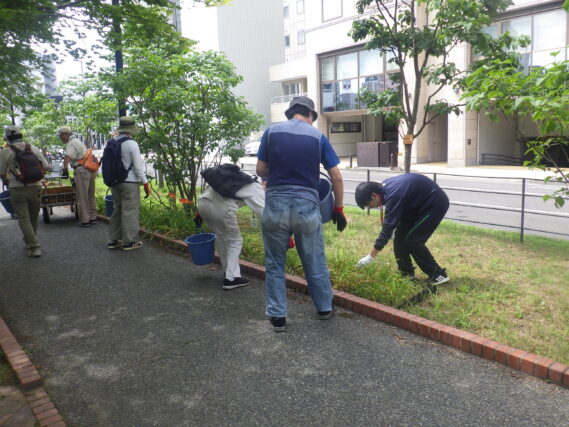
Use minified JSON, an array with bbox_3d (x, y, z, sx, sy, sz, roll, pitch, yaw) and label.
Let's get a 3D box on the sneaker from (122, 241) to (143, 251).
[{"bbox_3d":[-2.004,0.422,6.070,0.105,0.110,0.275,7,12,42],"label":"sneaker"}]

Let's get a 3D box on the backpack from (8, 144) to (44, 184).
[{"bbox_3d":[-3.206,-0.599,5.742,0.220,0.450,0.310,-1,13,45],"label":"backpack"}]

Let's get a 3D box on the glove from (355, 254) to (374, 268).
[{"bbox_3d":[0.713,0.432,4.100,0.210,0.085,0.110,-26,21,-30],"label":"glove"}]

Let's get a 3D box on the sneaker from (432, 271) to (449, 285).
[{"bbox_3d":[1.357,0.567,4.074,0.270,0.110,0.100,-8,11,-36],"label":"sneaker"}]

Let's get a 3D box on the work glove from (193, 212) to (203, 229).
[{"bbox_3d":[-0.870,0.070,4.620,0.090,0.165,0.095,-7,11,-36],"label":"work glove"}]

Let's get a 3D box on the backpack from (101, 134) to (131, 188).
[{"bbox_3d":[-2.187,-0.660,5.904,0.270,0.560,0.330,-3,8,-44],"label":"backpack"}]

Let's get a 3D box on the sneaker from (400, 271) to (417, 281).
[{"bbox_3d":[1.118,0.566,4.200,0.250,0.100,0.100,-6,10,-30],"label":"sneaker"}]

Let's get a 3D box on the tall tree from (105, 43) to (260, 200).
[{"bbox_3d":[-1.574,-1.329,7.280,2.250,2.700,2.100,7,11,39],"label":"tall tree"}]

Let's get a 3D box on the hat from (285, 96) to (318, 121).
[{"bbox_3d":[0.127,-0.780,3.435,0.250,0.140,0.280,1,-6,15],"label":"hat"}]

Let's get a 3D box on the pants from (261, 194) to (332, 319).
[{"bbox_3d":[0.105,0.312,3.460,0.480,0.900,0.340,0,9,5],"label":"pants"}]

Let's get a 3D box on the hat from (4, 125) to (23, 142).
[{"bbox_3d":[-3.446,-1.021,5.838,0.180,0.150,0.260,-10,5,-44],"label":"hat"}]

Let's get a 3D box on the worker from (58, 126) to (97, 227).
[{"bbox_3d":[-3.463,-0.621,7.720,0.520,1.650,0.460,3,9,21],"label":"worker"}]

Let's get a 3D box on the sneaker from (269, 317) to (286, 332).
[{"bbox_3d":[-0.041,0.780,3.485,0.105,0.110,0.280,-2,9,-4],"label":"sneaker"}]

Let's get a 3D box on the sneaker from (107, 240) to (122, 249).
[{"bbox_3d":[-2.250,0.386,6.268,0.105,0.110,0.280,7,12,40],"label":"sneaker"}]

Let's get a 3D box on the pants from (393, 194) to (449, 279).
[{"bbox_3d":[1.222,0.201,4.120,0.470,0.770,0.350,-2,9,-6],"label":"pants"}]

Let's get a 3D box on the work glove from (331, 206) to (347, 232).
[{"bbox_3d":[0.419,0.049,3.540,0.100,0.195,0.090,0,9,3],"label":"work glove"}]

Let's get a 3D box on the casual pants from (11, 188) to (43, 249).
[{"bbox_3d":[-3.301,0.038,5.912,0.310,0.840,0.370,7,12,43],"label":"casual pants"}]

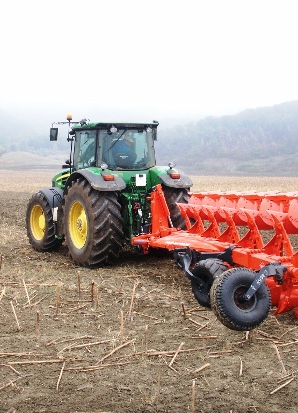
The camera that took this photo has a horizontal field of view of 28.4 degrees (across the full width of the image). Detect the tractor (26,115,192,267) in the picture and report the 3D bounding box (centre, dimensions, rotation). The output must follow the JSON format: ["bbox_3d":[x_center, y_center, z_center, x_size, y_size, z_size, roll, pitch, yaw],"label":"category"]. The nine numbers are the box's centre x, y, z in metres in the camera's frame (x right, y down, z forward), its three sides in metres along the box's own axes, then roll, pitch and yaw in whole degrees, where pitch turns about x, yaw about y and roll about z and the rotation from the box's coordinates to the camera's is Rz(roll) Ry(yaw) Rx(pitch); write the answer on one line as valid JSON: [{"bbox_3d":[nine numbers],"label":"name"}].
[{"bbox_3d":[-1.170,-0.420,14.540,2.600,3.300,4.950,-2,3,-29],"label":"tractor"}]

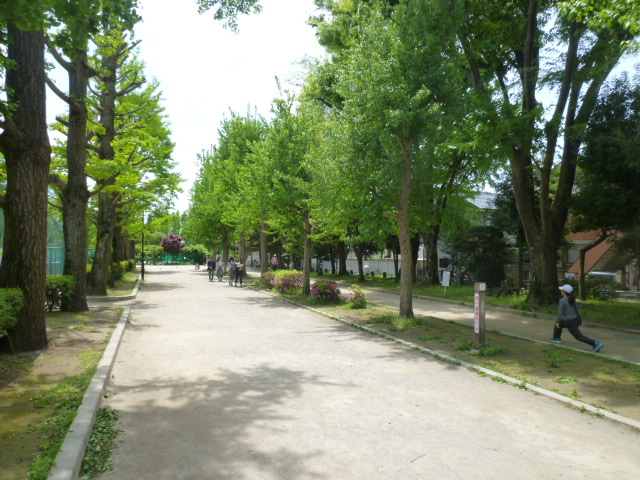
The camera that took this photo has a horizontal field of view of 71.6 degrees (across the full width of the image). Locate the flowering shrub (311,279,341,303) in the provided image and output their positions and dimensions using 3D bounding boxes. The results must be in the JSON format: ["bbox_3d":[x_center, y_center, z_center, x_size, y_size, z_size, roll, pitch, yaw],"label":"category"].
[{"bbox_3d":[0.207,1.866,16.712,1.000,0.850,0.950,1,-2,-22],"label":"flowering shrub"}]

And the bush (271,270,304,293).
[{"bbox_3d":[-1.457,1.905,20.414,1.200,0.980,1.200,1,-2,-22],"label":"bush"}]

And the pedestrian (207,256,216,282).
[{"bbox_3d":[-6.986,1.892,28.723,0.550,1.650,0.360,0,-2,-14],"label":"pedestrian"}]

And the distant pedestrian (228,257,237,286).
[{"bbox_3d":[-4.930,1.804,25.023,0.500,1.610,0.360,1,-2,-18],"label":"distant pedestrian"}]

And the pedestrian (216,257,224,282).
[{"bbox_3d":[-6.426,1.903,28.623,0.500,1.610,0.350,0,-2,-14],"label":"pedestrian"}]

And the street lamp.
[{"bbox_3d":[-11.781,0.227,29.570,0.300,5.000,0.300,1,-2,-22],"label":"street lamp"}]

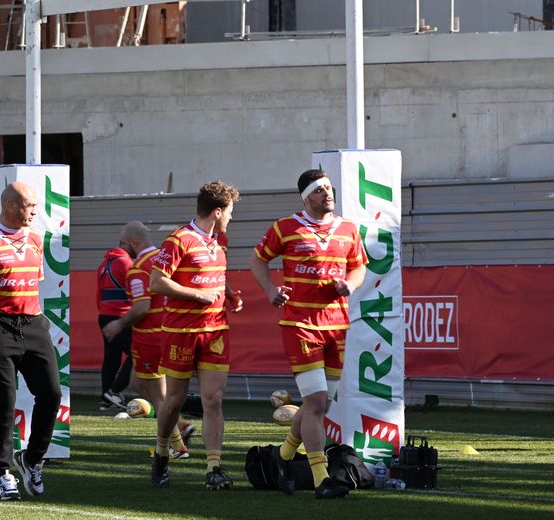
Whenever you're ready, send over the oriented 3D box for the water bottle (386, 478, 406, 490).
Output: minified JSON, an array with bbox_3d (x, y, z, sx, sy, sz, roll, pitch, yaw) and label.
[{"bbox_3d":[0.684,1.295,37.500,0.065,0.065,0.200,0,0,-25],"label":"water bottle"}]

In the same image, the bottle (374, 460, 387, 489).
[{"bbox_3d":[0.624,1.281,38.900,0.067,0.183,0.067,0,0,0],"label":"bottle"}]

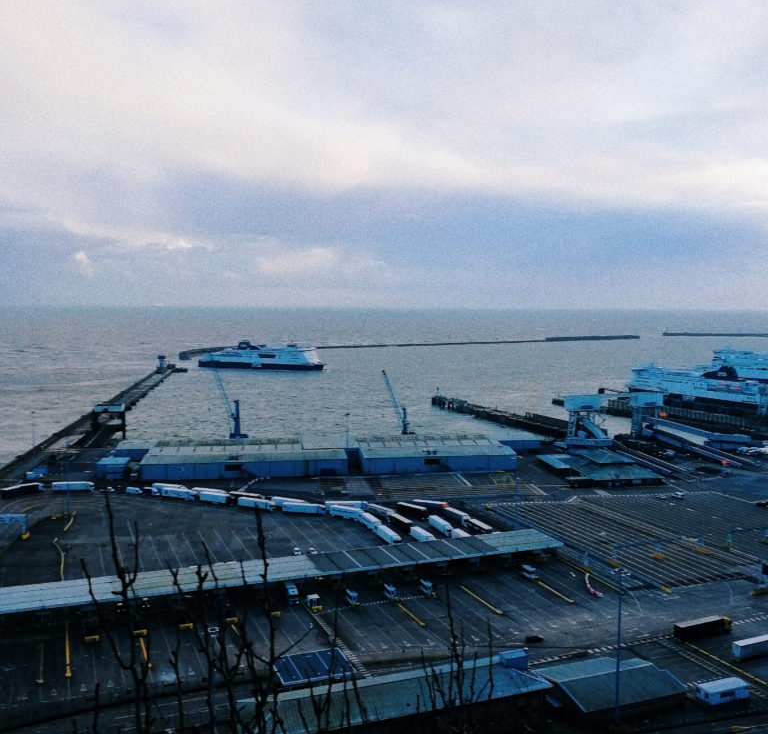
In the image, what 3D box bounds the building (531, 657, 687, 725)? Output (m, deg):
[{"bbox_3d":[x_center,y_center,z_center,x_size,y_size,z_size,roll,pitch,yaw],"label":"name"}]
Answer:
[{"bbox_3d":[47.440,67.080,168.990,24.730,4.720,19.170,-1,5,-21],"label":"building"}]

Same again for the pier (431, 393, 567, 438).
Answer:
[{"bbox_3d":[86.580,36.480,616.450,14.000,9.000,182.000,-2,5,-24],"label":"pier"}]

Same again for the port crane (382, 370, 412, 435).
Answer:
[{"bbox_3d":[8.570,22.650,497.140,19.000,42.000,10.000,0,4,-8],"label":"port crane"}]

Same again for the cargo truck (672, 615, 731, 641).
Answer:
[{"bbox_3d":[79.730,65.300,199.370,16.500,4.000,2.550,-2,5,-25],"label":"cargo truck"}]

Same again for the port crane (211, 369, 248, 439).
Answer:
[{"bbox_3d":[-93.270,22.700,481.240,23.000,43.000,11.000,0,4,-8],"label":"port crane"}]

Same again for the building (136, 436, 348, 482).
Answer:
[{"bbox_3d":[-68.700,45.510,402.760,96.660,10.000,52.000,0,4,-8],"label":"building"}]

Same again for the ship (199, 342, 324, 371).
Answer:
[{"bbox_3d":[-164.700,-15.470,1096.010,182.080,35.000,28.000,2,5,14],"label":"ship"}]

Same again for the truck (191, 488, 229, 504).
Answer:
[{"bbox_3d":[-73.960,53.600,336.790,16.500,4.000,2.550,2,5,18],"label":"truck"}]

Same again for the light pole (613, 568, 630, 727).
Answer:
[{"bbox_3d":[45.890,54.650,155.400,3.000,31.590,3.000,0,4,0],"label":"light pole"}]

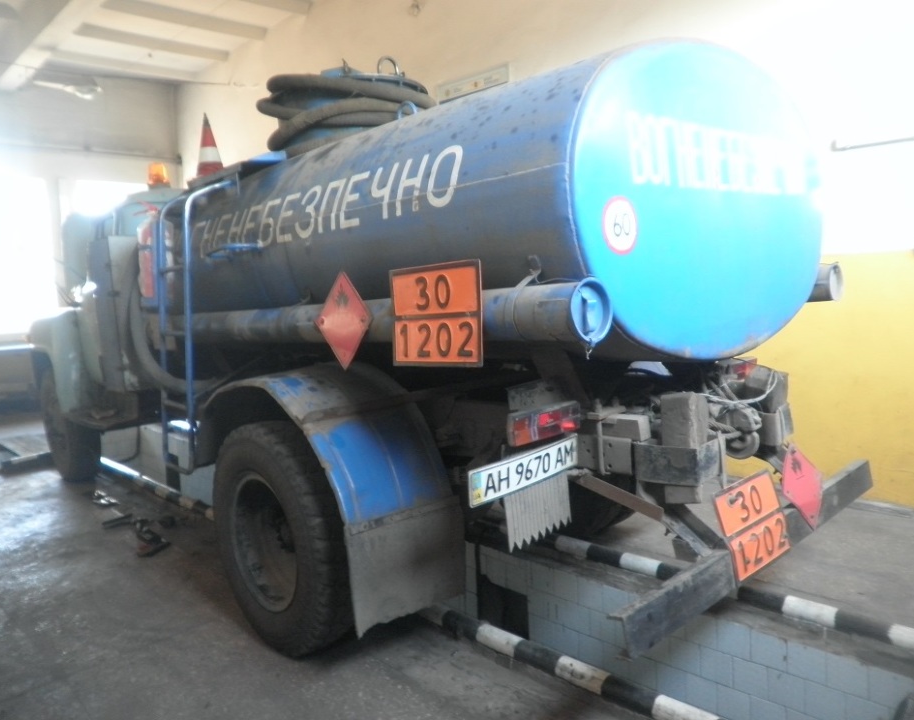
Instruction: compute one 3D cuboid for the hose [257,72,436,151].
[{"bbox_3d":[-0.590,-1.268,3.989,0.930,0.420,0.930,-3,5,0],"label":"hose"}]

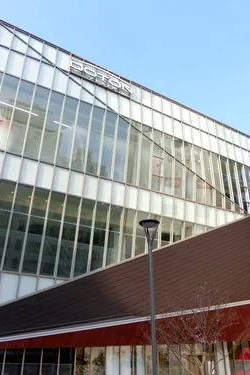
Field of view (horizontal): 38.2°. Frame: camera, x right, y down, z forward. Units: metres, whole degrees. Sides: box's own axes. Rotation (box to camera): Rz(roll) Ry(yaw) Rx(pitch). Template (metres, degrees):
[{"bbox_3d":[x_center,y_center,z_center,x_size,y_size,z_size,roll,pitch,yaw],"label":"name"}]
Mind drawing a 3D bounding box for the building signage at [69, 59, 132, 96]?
[{"bbox_3d":[-1.262,-6.462,21.381,4.250,0.950,0.220,15,-22,-33],"label":"building signage"}]

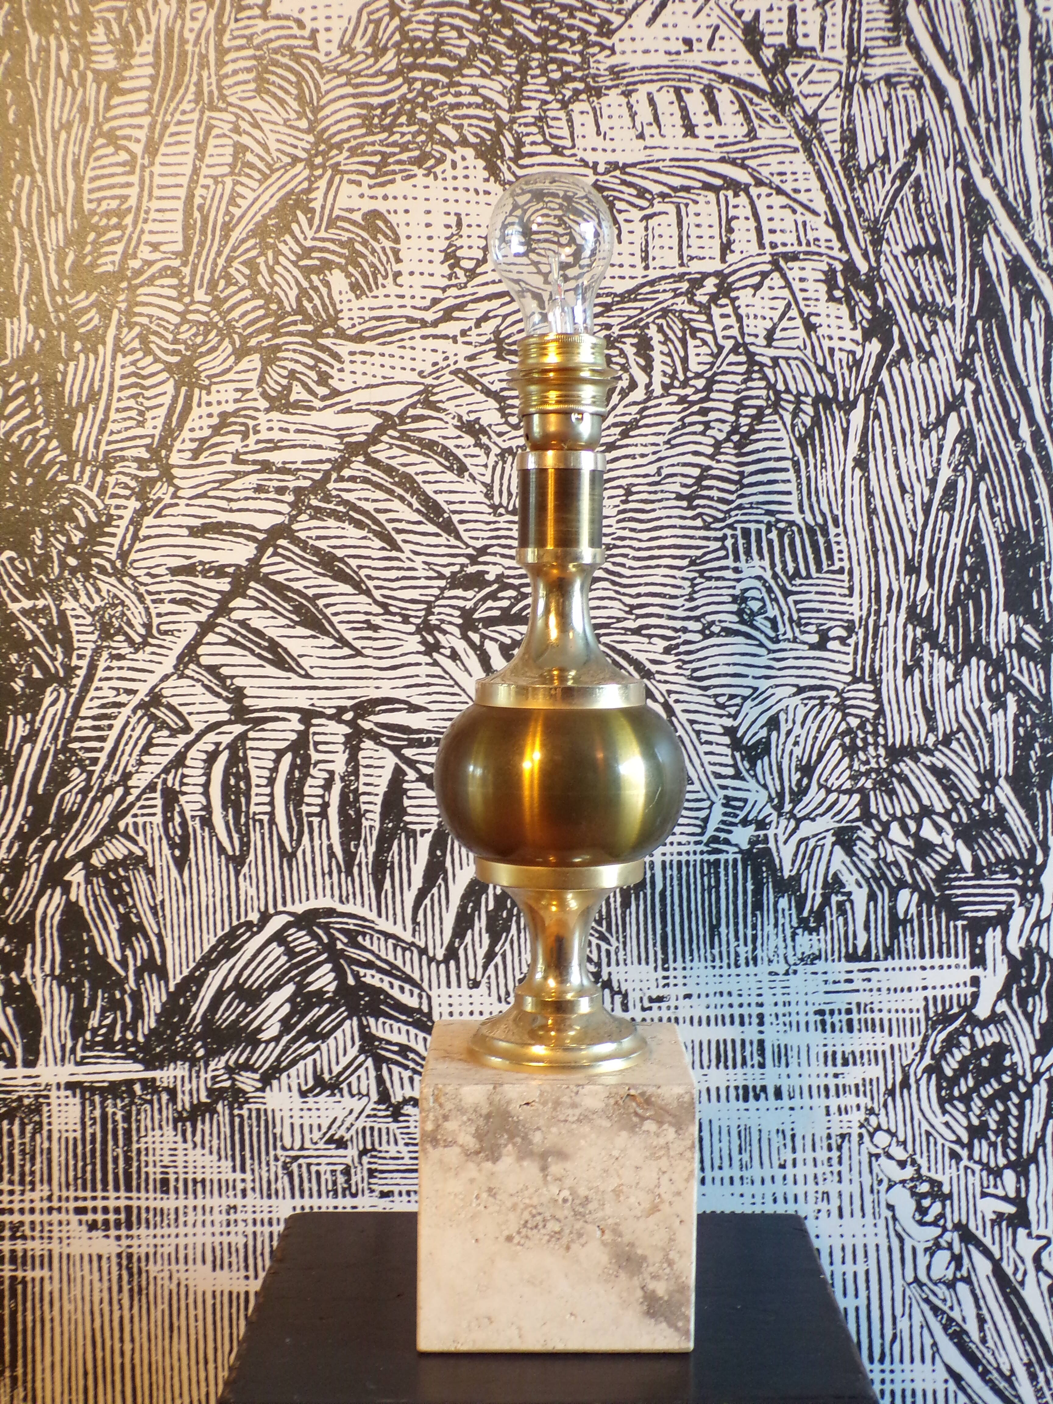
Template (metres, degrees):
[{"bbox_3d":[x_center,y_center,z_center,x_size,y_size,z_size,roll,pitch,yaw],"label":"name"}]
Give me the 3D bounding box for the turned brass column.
[{"bbox_3d":[0.016,-0.038,0.785,0.117,0.404,0.117,1,4,0],"label":"turned brass column"}]

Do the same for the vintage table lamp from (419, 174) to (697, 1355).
[{"bbox_3d":[0.015,0.022,0.789,0.121,0.523,0.118,1,4,0],"label":"vintage table lamp"}]

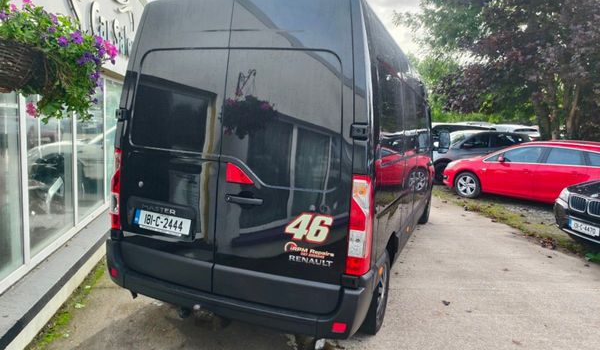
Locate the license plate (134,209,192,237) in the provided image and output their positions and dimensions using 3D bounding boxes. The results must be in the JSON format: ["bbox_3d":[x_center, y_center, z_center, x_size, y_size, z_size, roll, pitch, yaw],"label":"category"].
[{"bbox_3d":[-1.028,0.345,2.960,0.520,0.112,0.020,7,0,23],"label":"license plate"}]

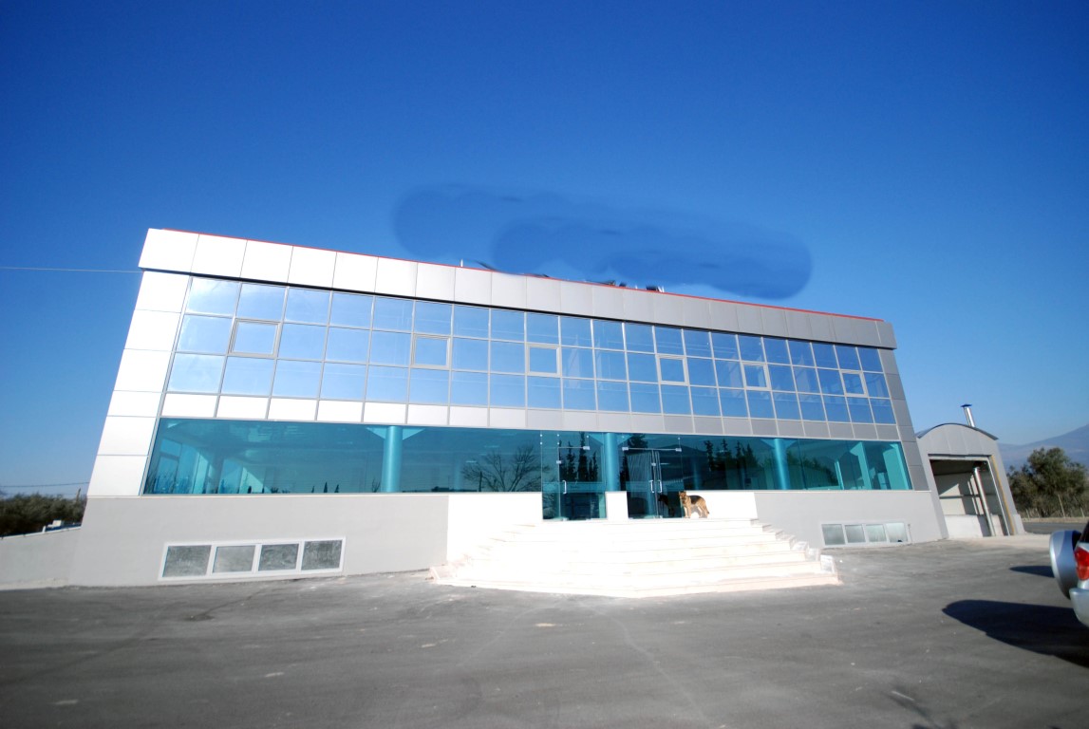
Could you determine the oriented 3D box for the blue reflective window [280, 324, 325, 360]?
[{"bbox_3d":[-6.861,-0.623,12.945,1.130,1.031,0.080,4,-18,-16],"label":"blue reflective window"}]

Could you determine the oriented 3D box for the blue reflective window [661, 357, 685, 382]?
[{"bbox_3d":[4.600,0.197,16.295,1.165,1.071,0.080,4,-18,-16],"label":"blue reflective window"}]

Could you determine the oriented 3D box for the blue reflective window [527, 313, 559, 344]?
[{"bbox_3d":[-0.024,-1.140,14.813,1.114,1.021,0.060,4,-18,-16],"label":"blue reflective window"}]

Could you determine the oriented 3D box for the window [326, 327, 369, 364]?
[{"bbox_3d":[-5.577,-0.527,12.926,1.114,1.015,0.060,4,-18,-16],"label":"window"}]

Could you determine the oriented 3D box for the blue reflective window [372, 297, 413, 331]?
[{"bbox_3d":[-4.635,-1.524,14.036,1.152,1.068,0.100,4,-18,-16],"label":"blue reflective window"}]

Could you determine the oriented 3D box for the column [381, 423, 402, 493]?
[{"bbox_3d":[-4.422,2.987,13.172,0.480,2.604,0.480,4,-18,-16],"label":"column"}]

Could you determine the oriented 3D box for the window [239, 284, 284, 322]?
[{"bbox_3d":[-8.088,-1.762,13.035,1.165,1.057,0.080,4,-18,-16],"label":"window"}]

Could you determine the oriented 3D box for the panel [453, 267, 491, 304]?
[{"bbox_3d":[-2.309,-2.536,14.921,1.200,1.220,0.080,4,-19,-16],"label":"panel"}]

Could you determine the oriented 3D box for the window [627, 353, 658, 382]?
[{"bbox_3d":[3.444,0.120,15.993,1.152,1.060,0.100,4,-18,-16],"label":"window"}]

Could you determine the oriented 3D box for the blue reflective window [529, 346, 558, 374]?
[{"bbox_3d":[-0.007,-0.135,14.987,1.165,1.071,0.080,4,-18,-16],"label":"blue reflective window"}]

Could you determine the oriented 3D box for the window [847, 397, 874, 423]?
[{"bbox_3d":[12.681,1.829,18.246,1.165,1.065,0.080,4,-18,-16],"label":"window"}]

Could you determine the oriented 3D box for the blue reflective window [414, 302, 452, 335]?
[{"bbox_3d":[-3.483,-1.441,14.363,1.152,1.068,0.100,4,-18,-16],"label":"blue reflective window"}]

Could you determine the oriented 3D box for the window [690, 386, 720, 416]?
[{"bbox_3d":[5.768,1.337,16.282,1.128,1.038,0.080,4,-18,-16],"label":"window"}]

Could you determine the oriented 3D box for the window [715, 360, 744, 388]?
[{"bbox_3d":[6.851,0.364,16.809,1.142,1.051,0.080,4,-18,-16],"label":"window"}]

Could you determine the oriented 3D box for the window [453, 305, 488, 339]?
[{"bbox_3d":[-2.304,-1.346,14.551,1.142,1.048,0.080,4,-18,-16],"label":"window"}]

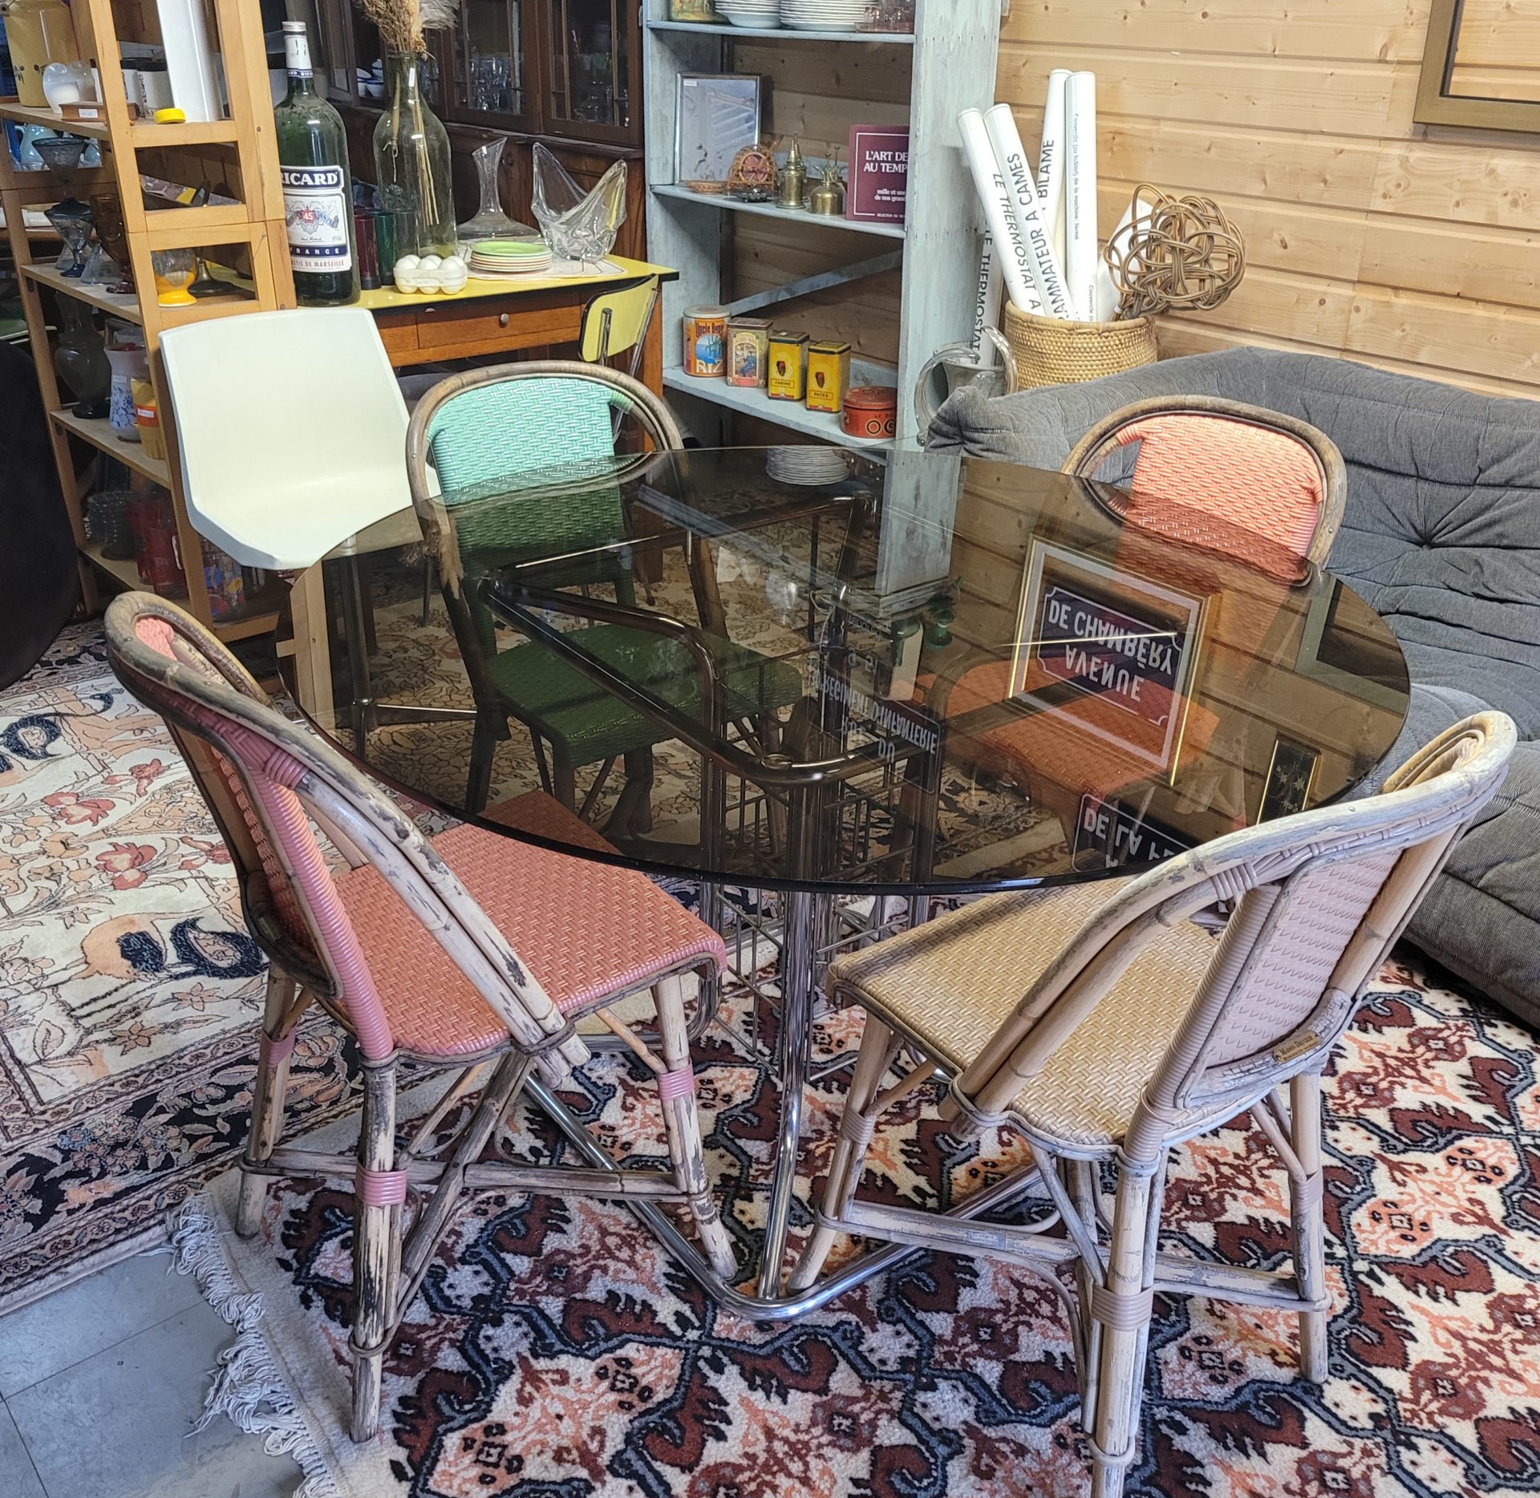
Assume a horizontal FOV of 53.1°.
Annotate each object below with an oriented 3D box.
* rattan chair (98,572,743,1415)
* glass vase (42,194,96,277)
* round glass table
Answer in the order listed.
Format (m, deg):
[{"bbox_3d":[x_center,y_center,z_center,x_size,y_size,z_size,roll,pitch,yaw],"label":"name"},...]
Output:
[{"bbox_3d":[-0.367,0.214,1.643,0.540,0.888,0.475,-17,33,-32],"label":"rattan chair"},{"bbox_3d":[-1.498,-1.090,3.293,0.109,0.145,0.109,-17,33,-33],"label":"glass vase"},{"bbox_3d":[0.069,0.156,1.949,1.246,0.740,1.246,1,27,-1],"label":"round glass table"}]

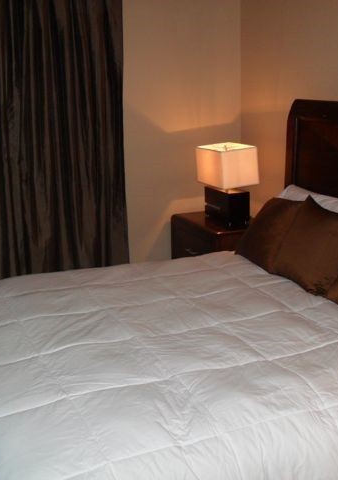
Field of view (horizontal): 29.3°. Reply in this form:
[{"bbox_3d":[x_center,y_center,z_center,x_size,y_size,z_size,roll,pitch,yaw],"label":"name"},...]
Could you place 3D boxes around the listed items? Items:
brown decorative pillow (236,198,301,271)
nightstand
[{"bbox_3d":[0.578,-0.023,3.436,0.140,0.400,0.430,23,7,-27],"label":"brown decorative pillow"},{"bbox_3d":[0.375,0.177,4.163,0.470,0.630,0.600,-7,16,-22],"label":"nightstand"}]

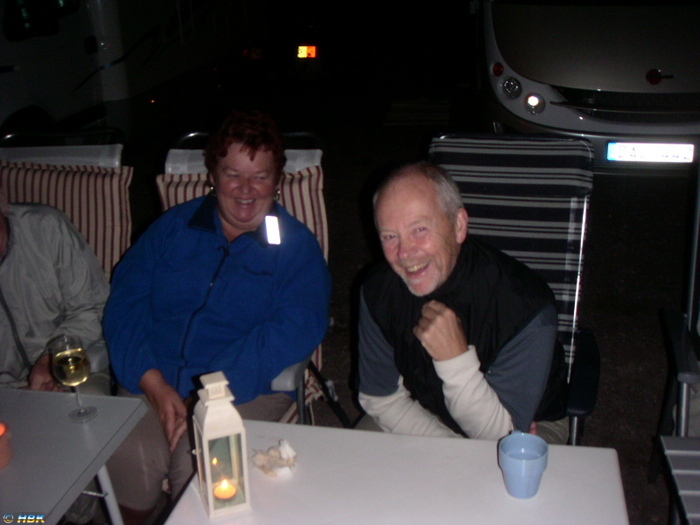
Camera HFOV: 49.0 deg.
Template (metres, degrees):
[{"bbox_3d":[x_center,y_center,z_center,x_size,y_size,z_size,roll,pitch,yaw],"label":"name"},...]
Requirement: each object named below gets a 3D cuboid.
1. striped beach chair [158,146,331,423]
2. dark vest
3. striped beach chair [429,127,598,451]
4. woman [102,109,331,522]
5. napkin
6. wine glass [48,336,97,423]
[{"bbox_3d":[-0.377,0.334,2.164,0.580,1.180,0.670,3,19,20],"label":"striped beach chair"},{"bbox_3d":[0.252,0.198,1.690,0.460,0.550,0.310,4,44,23],"label":"dark vest"},{"bbox_3d":[0.371,0.314,2.053,0.580,1.190,0.670,5,20,25],"label":"striped beach chair"},{"bbox_3d":[-0.322,0.322,1.924,0.570,1.330,0.760,3,19,20],"label":"woman"},{"bbox_3d":[-0.149,0.376,1.495,0.083,0.038,0.072,1,18,15],"label":"napkin"},{"bbox_3d":[-0.616,0.257,1.730,0.084,0.178,0.084,1,18,15],"label":"wine glass"}]

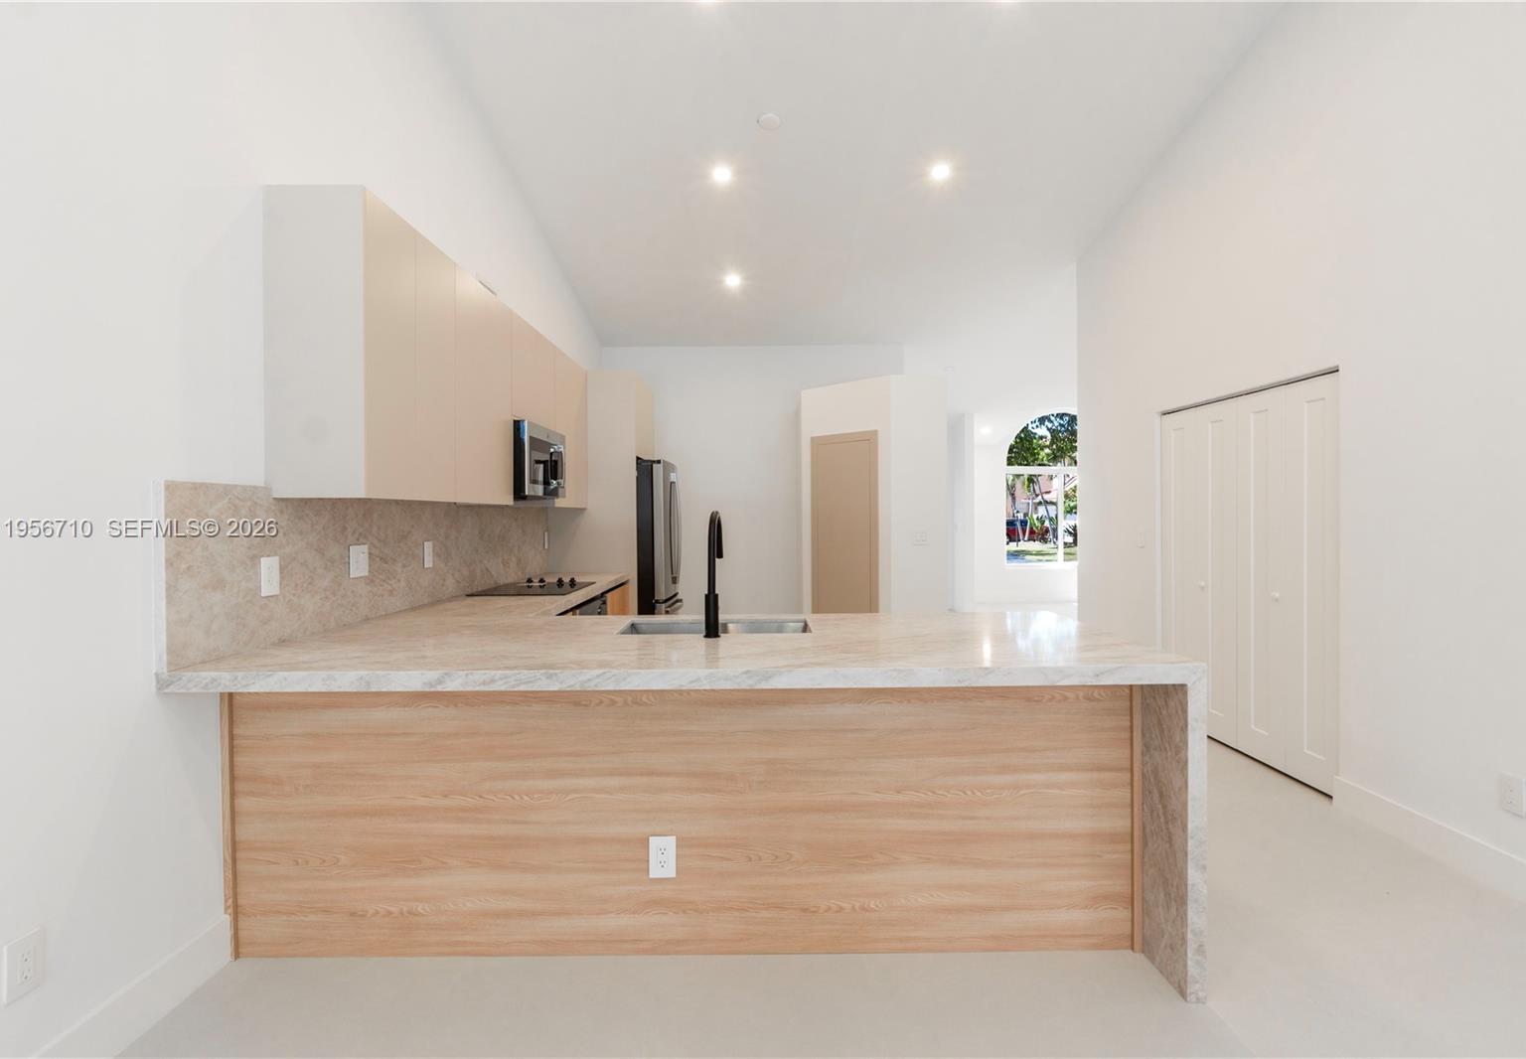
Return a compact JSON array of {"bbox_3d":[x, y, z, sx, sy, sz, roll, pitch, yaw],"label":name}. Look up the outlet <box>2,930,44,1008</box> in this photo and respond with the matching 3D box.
[{"bbox_3d":[-1.622,0.963,1.554,0.009,0.124,0.079,0,1,0],"label":"outlet"}]

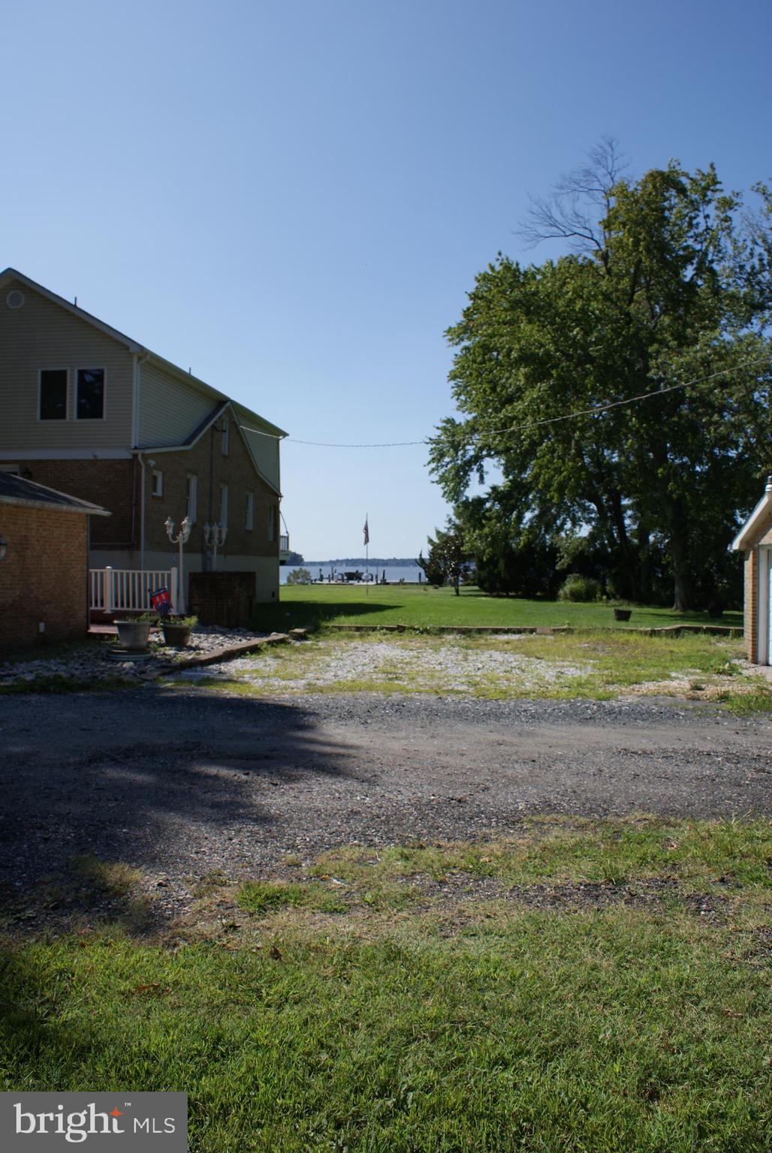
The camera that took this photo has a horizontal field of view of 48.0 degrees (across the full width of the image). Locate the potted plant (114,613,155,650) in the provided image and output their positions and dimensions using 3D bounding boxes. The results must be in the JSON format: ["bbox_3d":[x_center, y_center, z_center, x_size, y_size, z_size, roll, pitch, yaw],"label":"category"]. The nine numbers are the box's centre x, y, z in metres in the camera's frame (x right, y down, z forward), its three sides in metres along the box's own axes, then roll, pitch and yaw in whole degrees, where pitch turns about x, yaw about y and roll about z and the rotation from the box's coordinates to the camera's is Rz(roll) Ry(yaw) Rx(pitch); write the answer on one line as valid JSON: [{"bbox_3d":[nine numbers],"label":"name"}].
[{"bbox_3d":[-4.004,0.876,13.800,0.650,0.570,0.620,0,1,-16],"label":"potted plant"}]

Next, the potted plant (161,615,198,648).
[{"bbox_3d":[-3.525,0.935,14.800,0.600,0.550,0.540,0,1,-13],"label":"potted plant"}]

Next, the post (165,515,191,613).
[{"bbox_3d":[-4.291,-0.248,17.900,0.560,2.020,0.600,0,1,-13],"label":"post"}]

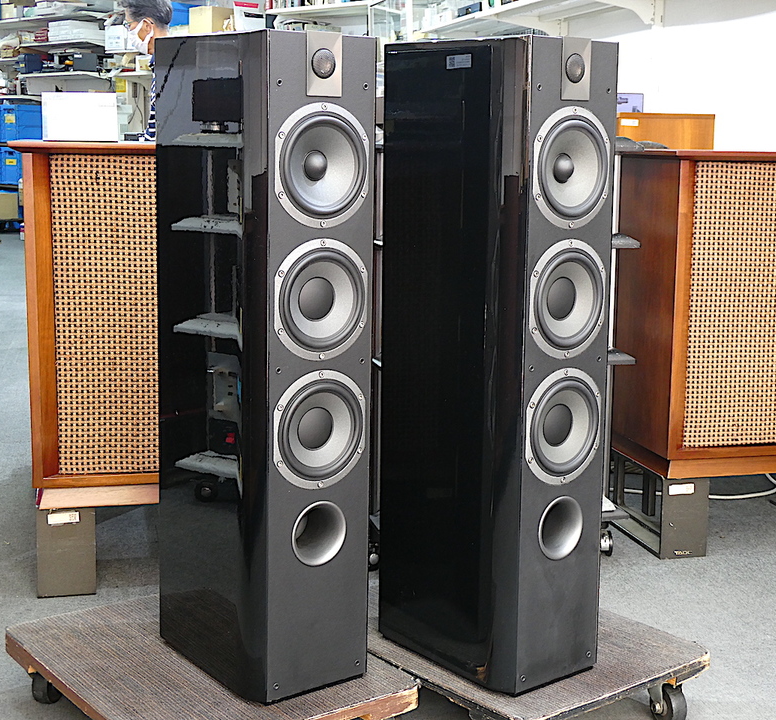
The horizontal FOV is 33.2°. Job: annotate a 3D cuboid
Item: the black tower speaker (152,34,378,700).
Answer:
[{"bbox_3d":[-0.199,0.001,2.062,0.230,0.991,0.333,-7,12,-38],"label":"black tower speaker"}]

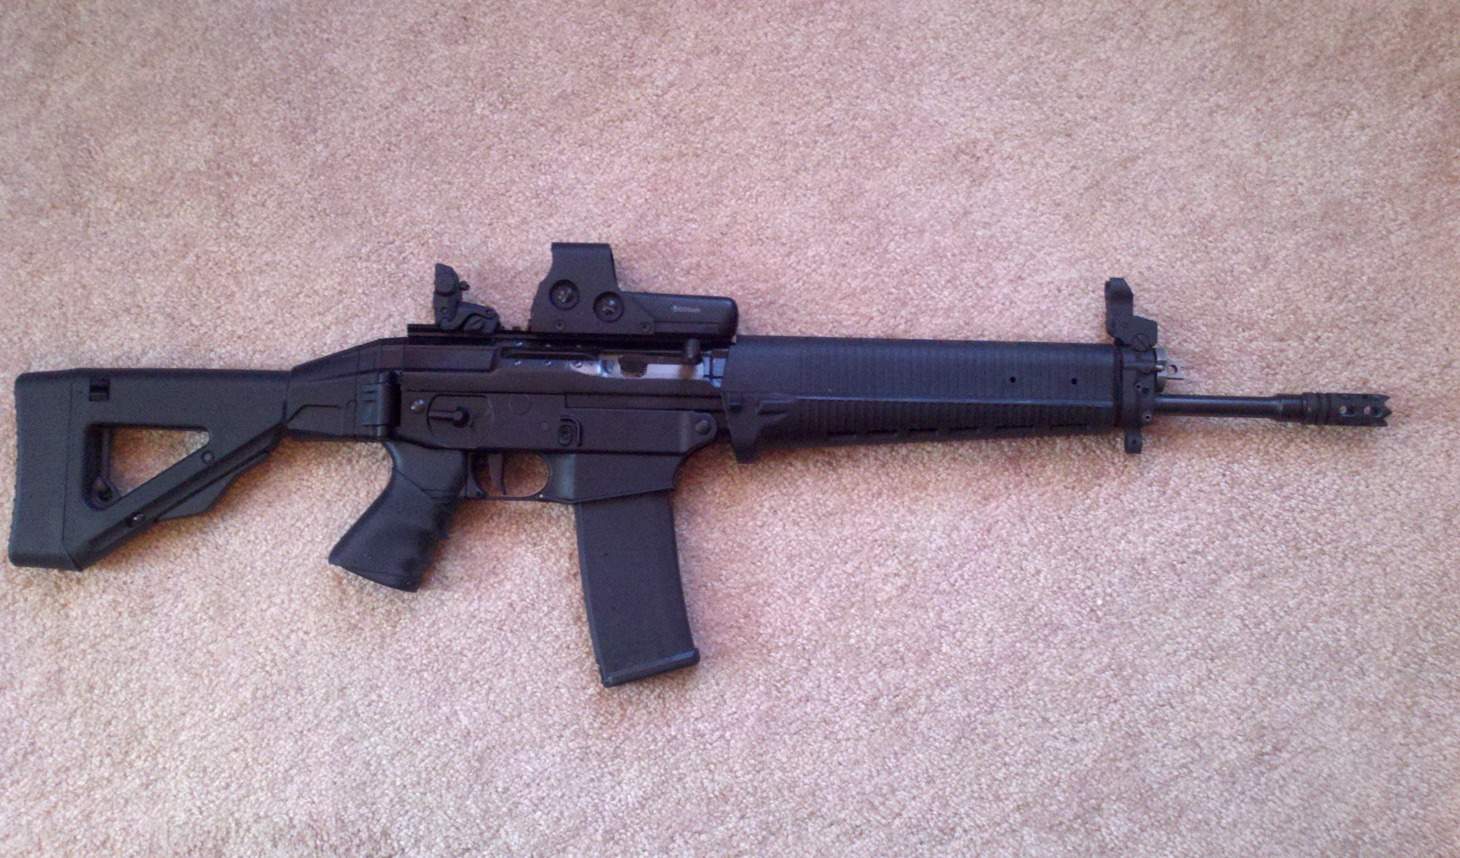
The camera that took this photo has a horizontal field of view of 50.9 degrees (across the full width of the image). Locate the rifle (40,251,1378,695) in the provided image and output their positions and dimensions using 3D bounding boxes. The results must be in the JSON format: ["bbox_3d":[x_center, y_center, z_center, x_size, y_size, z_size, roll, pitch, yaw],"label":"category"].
[{"bbox_3d":[-0.021,0.026,1.060,0.945,0.068,0.300,1,86,0],"label":"rifle"}]

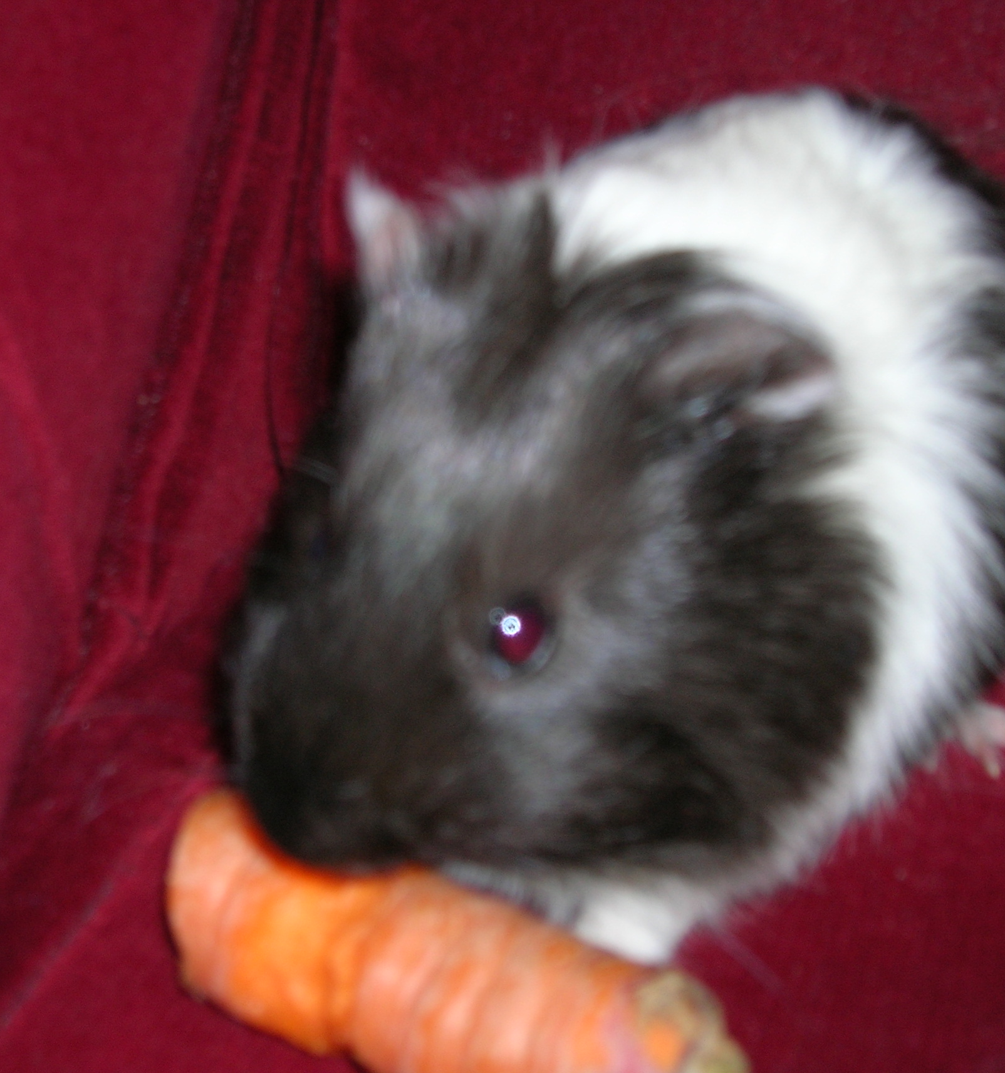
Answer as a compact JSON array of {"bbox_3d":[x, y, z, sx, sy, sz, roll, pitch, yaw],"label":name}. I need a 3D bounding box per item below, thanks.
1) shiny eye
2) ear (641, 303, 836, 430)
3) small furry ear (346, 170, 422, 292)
[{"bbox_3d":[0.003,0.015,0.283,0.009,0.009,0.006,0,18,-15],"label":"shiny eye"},{"bbox_3d":[0.036,-0.026,0.292,0.027,0.018,0.010,13,31,-13],"label":"ear"},{"bbox_3d":[-0.019,-0.049,0.308,0.009,0.019,0.015,-29,26,-37],"label":"small furry ear"}]

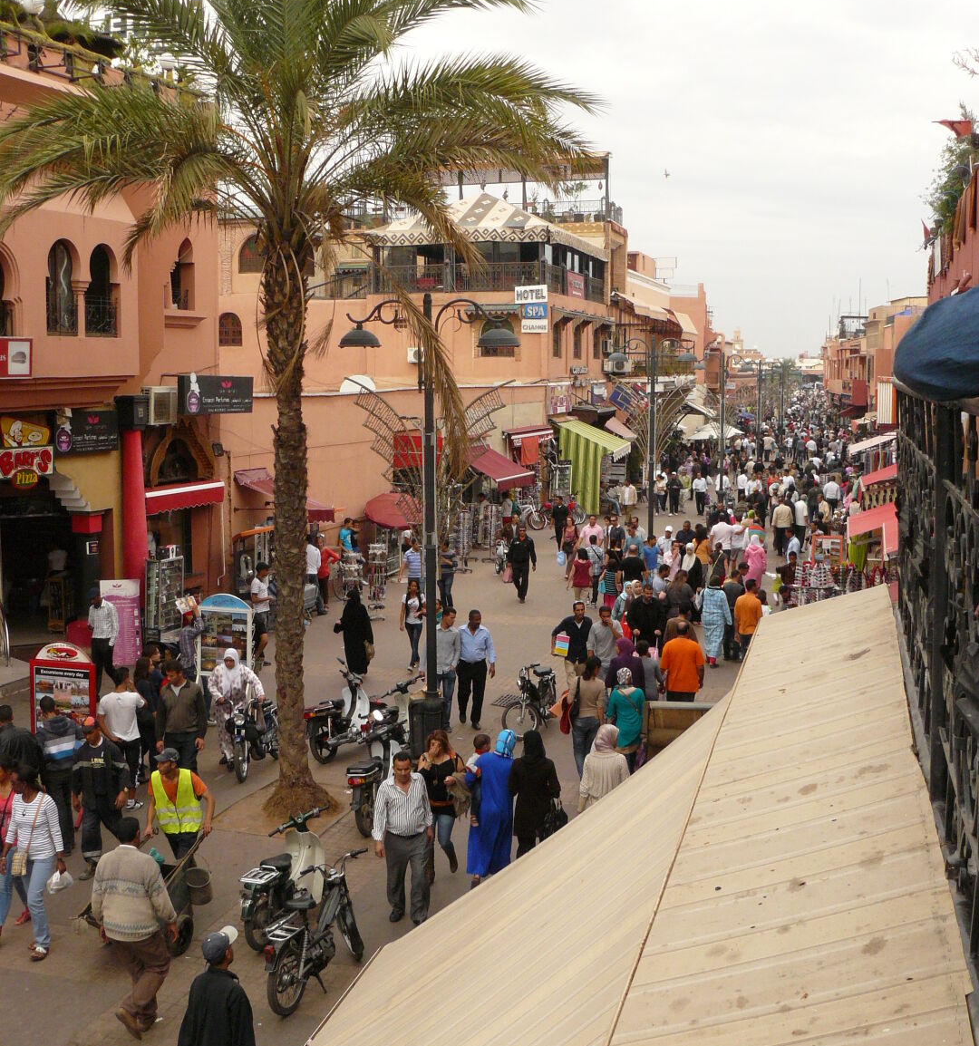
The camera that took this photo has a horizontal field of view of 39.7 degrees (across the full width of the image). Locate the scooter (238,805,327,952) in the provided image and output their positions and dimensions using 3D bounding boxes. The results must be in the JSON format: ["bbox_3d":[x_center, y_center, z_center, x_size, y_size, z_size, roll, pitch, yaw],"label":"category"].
[{"bbox_3d":[-1.857,3.311,12.761,0.660,1.030,1.720,2,6,19],"label":"scooter"}]

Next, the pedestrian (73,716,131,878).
[{"bbox_3d":[-4.158,2.916,14.565,0.580,1.720,0.500,0,6,1],"label":"pedestrian"}]

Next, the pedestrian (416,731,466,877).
[{"bbox_3d":[-0.536,2.999,14.611,0.490,1.620,0.440,1,6,6],"label":"pedestrian"}]

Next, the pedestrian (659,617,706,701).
[{"bbox_3d":[2.790,2.259,19.629,0.660,1.740,0.400,1,6,12],"label":"pedestrian"}]

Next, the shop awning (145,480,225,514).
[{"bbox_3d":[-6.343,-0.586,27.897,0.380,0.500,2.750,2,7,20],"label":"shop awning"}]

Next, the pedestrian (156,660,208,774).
[{"bbox_3d":[-3.918,2.608,17.299,0.620,1.750,0.360,0,6,-3],"label":"pedestrian"}]

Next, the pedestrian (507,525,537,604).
[{"bbox_3d":[0.768,0.941,31.457,0.640,1.800,0.420,0,6,2],"label":"pedestrian"}]

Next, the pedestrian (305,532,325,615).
[{"bbox_3d":[-3.911,1.172,30.178,0.500,1.750,0.450,4,7,30],"label":"pedestrian"}]

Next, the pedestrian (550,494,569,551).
[{"bbox_3d":[2.084,0.072,40.214,0.560,1.740,0.400,1,6,10],"label":"pedestrian"}]

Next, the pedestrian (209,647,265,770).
[{"bbox_3d":[-3.397,2.476,18.198,0.660,1.600,0.500,1,6,11],"label":"pedestrian"}]

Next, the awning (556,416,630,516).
[{"bbox_3d":[4.292,-2.297,55.043,2.300,3.650,3.700,2,6,15],"label":"awning"}]

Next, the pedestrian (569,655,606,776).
[{"bbox_3d":[1.279,2.534,17.549,0.480,1.650,0.380,2,6,14],"label":"pedestrian"}]

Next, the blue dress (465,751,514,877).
[{"bbox_3d":[0.005,2.981,13.873,0.520,1.310,0.400,1,6,10],"label":"blue dress"}]

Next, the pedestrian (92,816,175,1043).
[{"bbox_3d":[-2.905,3.276,11.098,0.600,1.740,0.550,1,6,11],"label":"pedestrian"}]

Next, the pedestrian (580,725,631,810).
[{"bbox_3d":[1.249,2.956,14.654,0.520,1.620,0.360,1,6,8],"label":"pedestrian"}]

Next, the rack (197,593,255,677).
[{"bbox_3d":[-4.259,2.093,21.749,0.850,1.850,0.420,3,7,25],"label":"rack"}]

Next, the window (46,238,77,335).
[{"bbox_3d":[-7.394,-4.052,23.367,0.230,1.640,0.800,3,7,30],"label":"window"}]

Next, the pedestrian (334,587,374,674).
[{"bbox_3d":[-2.378,1.893,24.069,0.560,1.570,0.520,-2,6,-21],"label":"pedestrian"}]

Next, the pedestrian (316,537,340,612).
[{"bbox_3d":[-3.728,1.139,31.218,0.500,1.660,0.380,3,7,25],"label":"pedestrian"}]

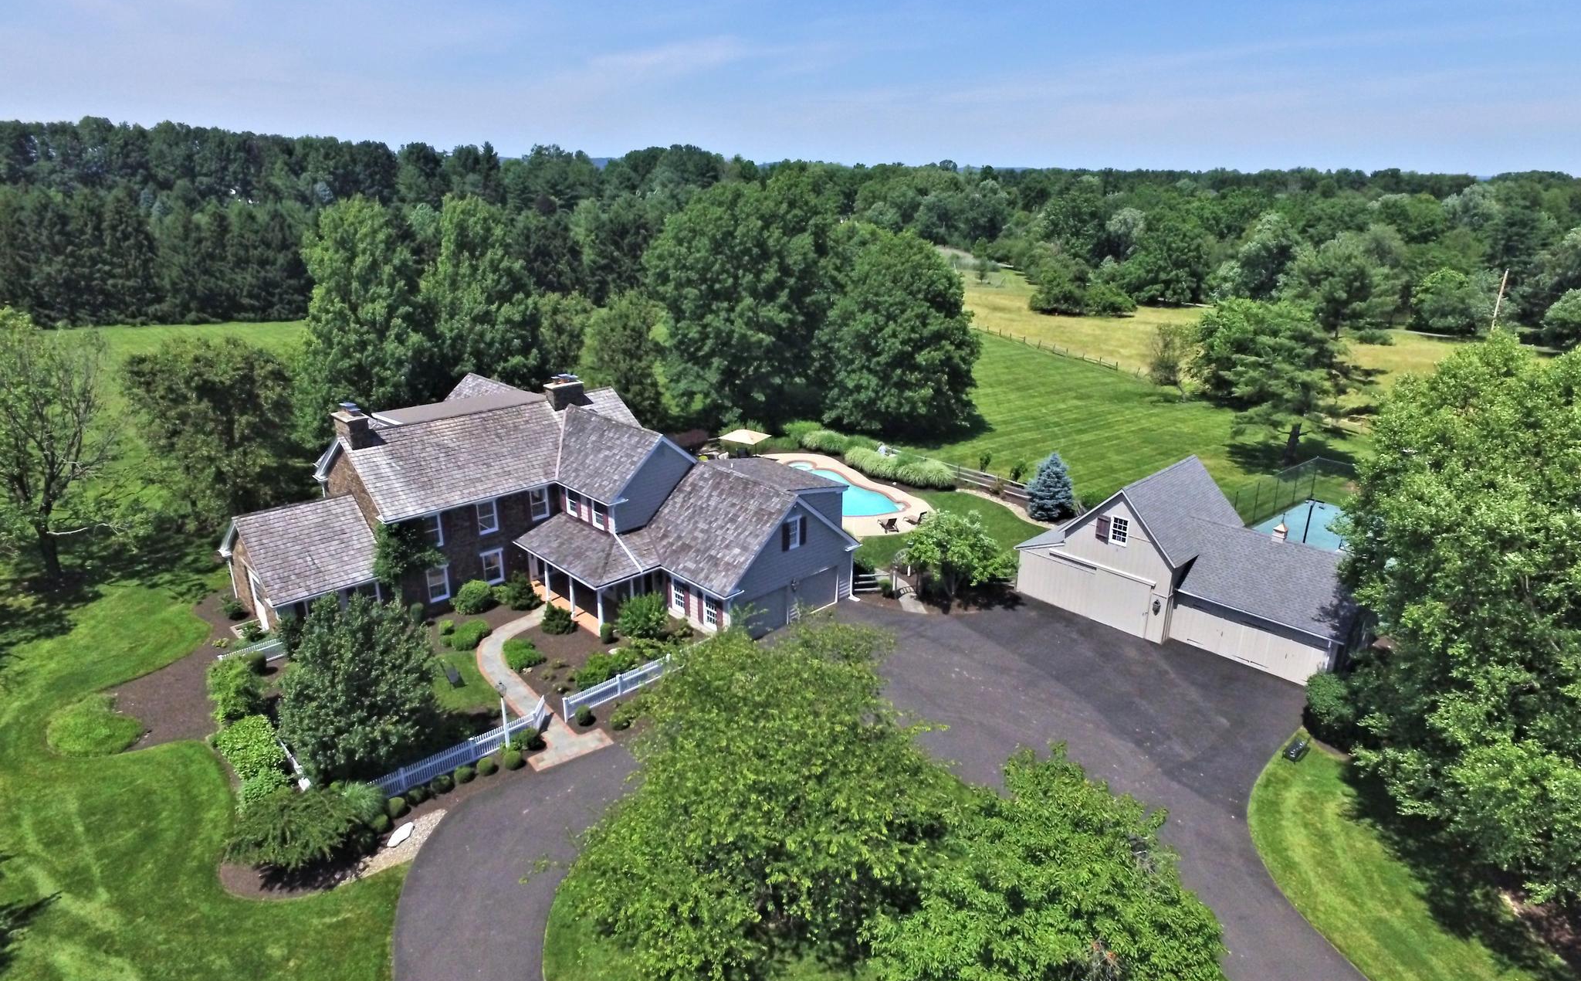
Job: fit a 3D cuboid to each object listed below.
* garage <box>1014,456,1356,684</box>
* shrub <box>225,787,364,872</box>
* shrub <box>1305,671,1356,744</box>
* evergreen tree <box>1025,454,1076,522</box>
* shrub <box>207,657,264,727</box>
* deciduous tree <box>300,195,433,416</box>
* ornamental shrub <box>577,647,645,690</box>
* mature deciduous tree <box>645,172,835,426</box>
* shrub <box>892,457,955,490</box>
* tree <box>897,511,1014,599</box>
[{"bbox_3d":[20.088,3.020,45.112,8.300,7.100,15.700,-17,26,-41],"label":"garage"},{"bbox_3d":[-16.339,11.076,30.145,4.219,1.753,3.291,1,19,0],"label":"shrub"},{"bbox_3d":[21.427,8.510,36.323,1.900,2.500,1.900,0,19,0],"label":"shrub"},{"bbox_3d":[17.647,-0.463,61.283,3.309,4.476,3.309,1,19,0],"label":"evergreen tree"},{"bbox_3d":[-22.371,8.073,36.939,2.000,2.200,2.200,0,19,0],"label":"shrub"},{"bbox_3d":[-31.695,-12.171,69.700,9.900,19.550,9.900,1,19,0],"label":"deciduous tree"},{"bbox_3d":[-8.021,7.825,40.891,3.447,1.198,1.896,-17,26,-42],"label":"ornamental shrub"},{"bbox_3d":[-4.165,-15.507,76.764,15.600,21.000,15.000,0,19,0],"label":"mature deciduous tree"},{"bbox_3d":[9.512,-1.342,65.542,4.500,1.800,3.600,0,19,0],"label":"shrub"},{"bbox_3d":[8.671,3.414,47.508,5.900,4.600,5.600,0,19,0],"label":"tree"}]

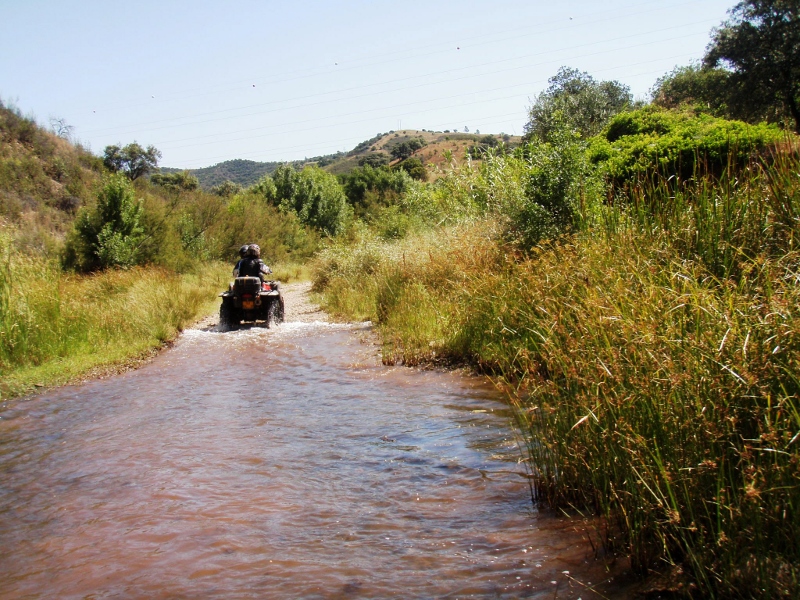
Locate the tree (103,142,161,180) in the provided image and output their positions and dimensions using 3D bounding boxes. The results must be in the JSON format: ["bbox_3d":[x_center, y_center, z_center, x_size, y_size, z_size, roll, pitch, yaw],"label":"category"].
[{"bbox_3d":[-22.930,-11.743,75.000,5.000,3.500,4.500,0,3,0],"label":"tree"}]

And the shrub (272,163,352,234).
[{"bbox_3d":[-4.535,-4.945,45.000,4.200,4.100,3.900,0,3,0],"label":"shrub"}]

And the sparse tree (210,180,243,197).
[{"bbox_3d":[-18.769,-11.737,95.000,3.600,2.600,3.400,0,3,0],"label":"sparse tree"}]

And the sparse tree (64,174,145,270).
[{"bbox_3d":[-10.095,-2.613,30.000,2.750,3.350,2.600,0,3,0],"label":"sparse tree"}]

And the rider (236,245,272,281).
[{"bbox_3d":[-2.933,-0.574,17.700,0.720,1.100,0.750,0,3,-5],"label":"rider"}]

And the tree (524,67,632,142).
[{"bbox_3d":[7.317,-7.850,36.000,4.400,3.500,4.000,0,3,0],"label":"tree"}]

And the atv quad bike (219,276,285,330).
[{"bbox_3d":[-3.027,0.041,17.900,1.200,1.120,2.050,0,3,-5],"label":"atv quad bike"}]

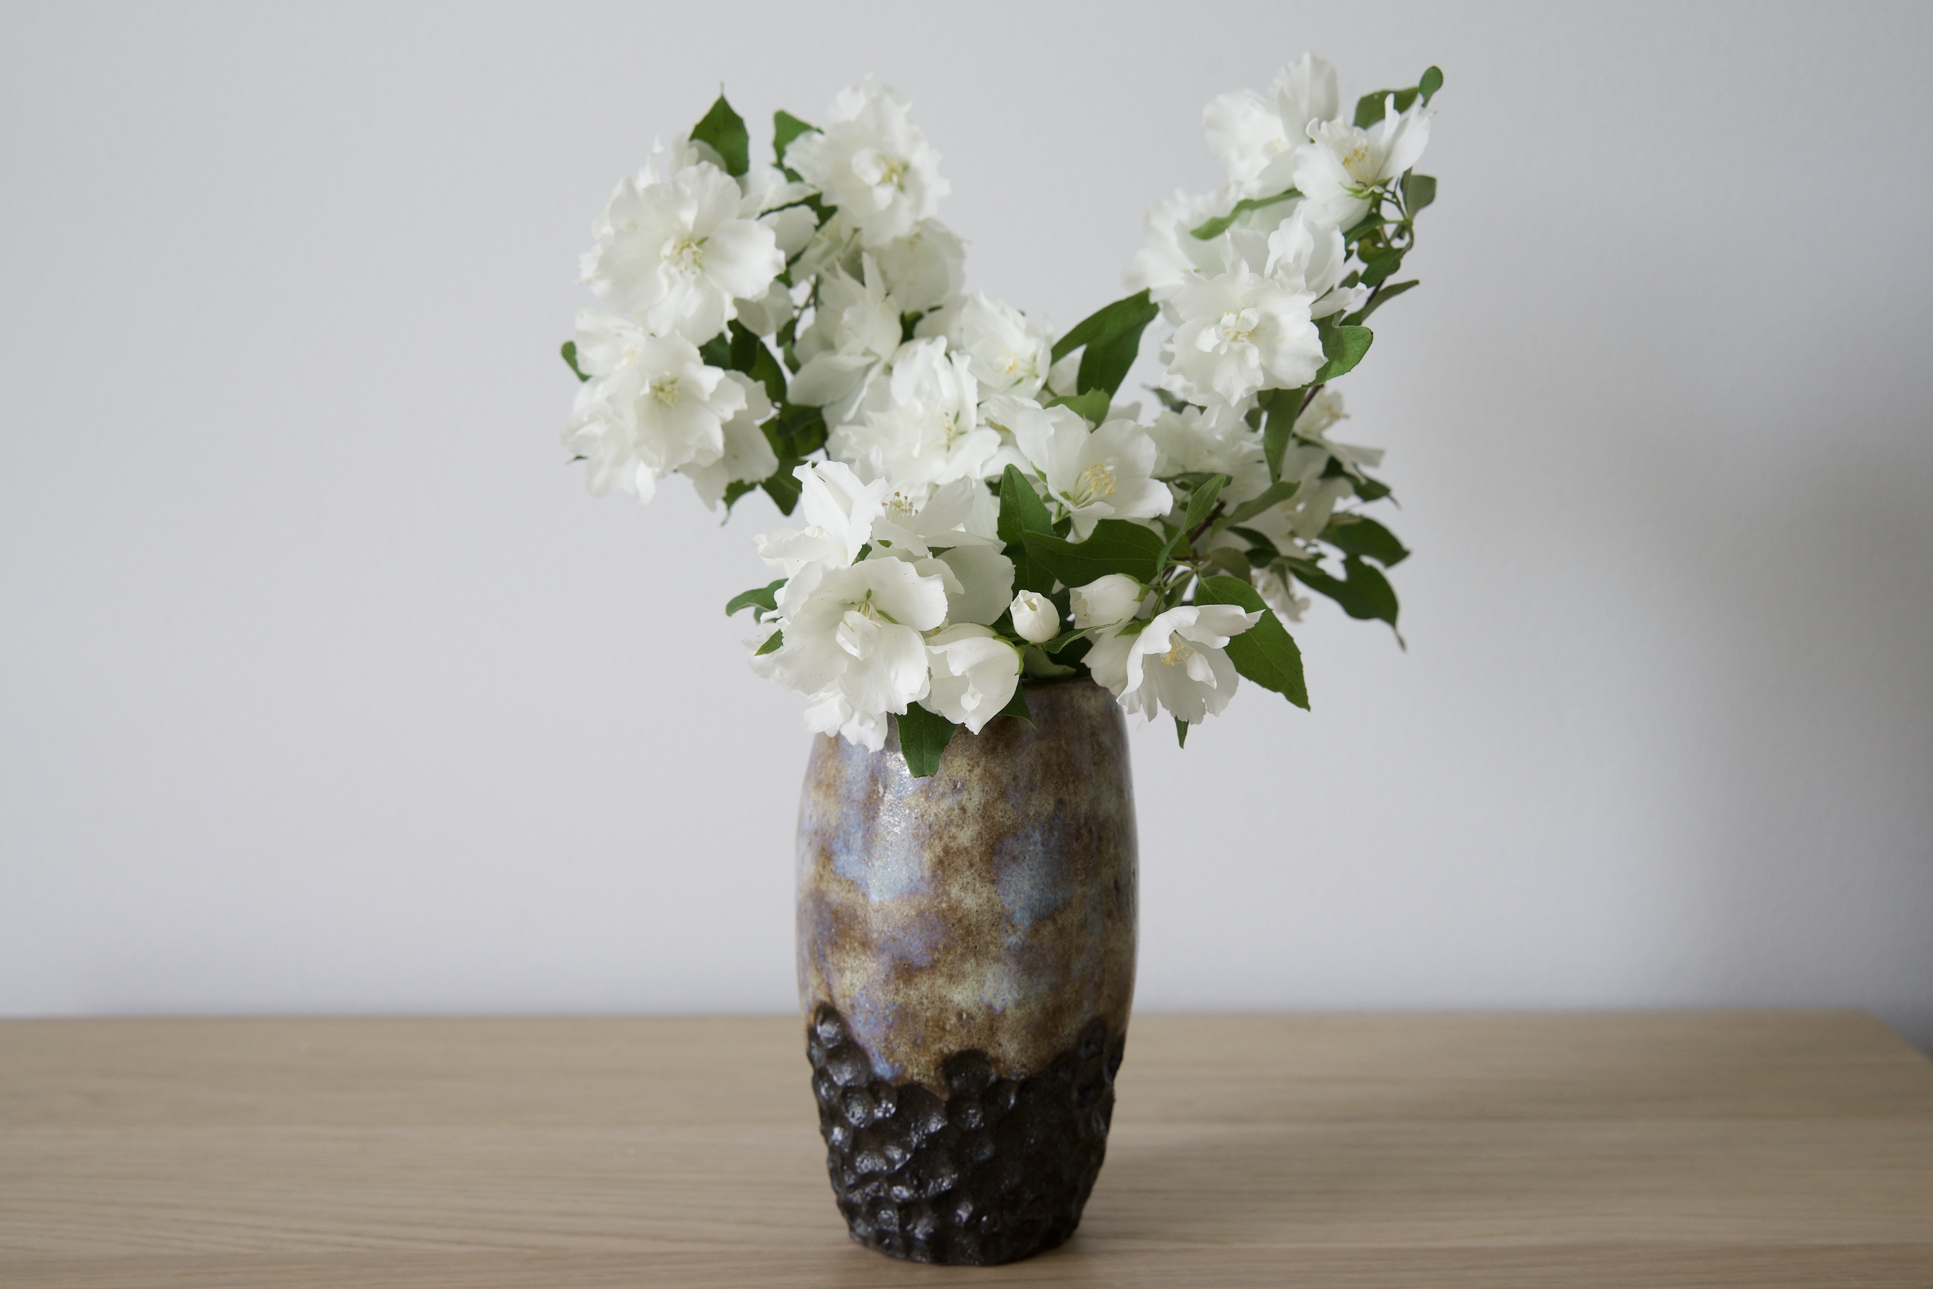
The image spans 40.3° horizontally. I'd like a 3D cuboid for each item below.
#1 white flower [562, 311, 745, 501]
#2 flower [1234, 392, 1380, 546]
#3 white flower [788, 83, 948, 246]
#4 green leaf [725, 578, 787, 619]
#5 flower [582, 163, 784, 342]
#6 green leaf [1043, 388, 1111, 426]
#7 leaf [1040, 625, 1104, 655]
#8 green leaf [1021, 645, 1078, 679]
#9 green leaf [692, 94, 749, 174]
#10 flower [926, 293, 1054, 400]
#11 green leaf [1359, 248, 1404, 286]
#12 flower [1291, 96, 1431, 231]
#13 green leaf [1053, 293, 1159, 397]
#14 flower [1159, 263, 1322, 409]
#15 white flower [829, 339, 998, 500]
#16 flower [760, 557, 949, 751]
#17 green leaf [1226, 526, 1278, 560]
[{"bbox_3d":[-0.100,-0.077,0.845,0.057,0.057,0.038,0,-6,-3],"label":"white flower"},{"bbox_3d":[0.117,-0.061,0.910,0.044,0.048,0.034,-5,-18,-40],"label":"flower"},{"bbox_3d":[-0.029,-0.142,0.780,0.047,0.047,0.030,-1,3,-14],"label":"white flower"},{"bbox_3d":[-0.057,-0.013,0.737,0.023,0.011,0.012,-18,-21,6],"label":"green leaf"},{"bbox_3d":[-0.092,-0.126,0.845,0.061,0.057,0.036,-1,-3,-6],"label":"flower"},{"bbox_3d":[0.031,-0.066,0.738,0.020,0.013,0.012,-1,5,-11],"label":"green leaf"},{"bbox_3d":[0.029,-0.002,0.705,0.020,0.008,0.010,-29,16,-27],"label":"leaf"},{"bbox_3d":[0.022,0.005,0.715,0.015,0.008,0.010,11,32,19],"label":"green leaf"},{"bbox_3d":[-0.070,-0.145,0.752,0.018,0.025,0.009,0,4,-6],"label":"green leaf"},{"bbox_3d":[0.006,-0.084,0.750,0.038,0.036,0.028,-2,9,-18],"label":"flower"},{"bbox_3d":[0.138,-0.126,0.875,0.018,0.005,0.012,-34,52,-16],"label":"green leaf"},{"bbox_3d":[0.120,-0.146,0.800,0.042,0.041,0.032,3,-26,25],"label":"flower"},{"bbox_3d":[0.043,-0.093,0.810,0.033,0.033,0.017,1,-11,6],"label":"green leaf"},{"bbox_3d":[0.082,-0.091,0.775,0.047,0.044,0.026,1,3,6],"label":"flower"},{"bbox_3d":[-0.015,-0.062,0.735,0.045,0.044,0.031,-1,3,-15],"label":"white flower"},{"bbox_3d":[-0.032,0.003,0.745,0.052,0.053,0.030,-1,7,-6],"label":"flower"},{"bbox_3d":[0.097,-0.035,0.890,0.020,0.005,0.013,26,45,12],"label":"green leaf"}]

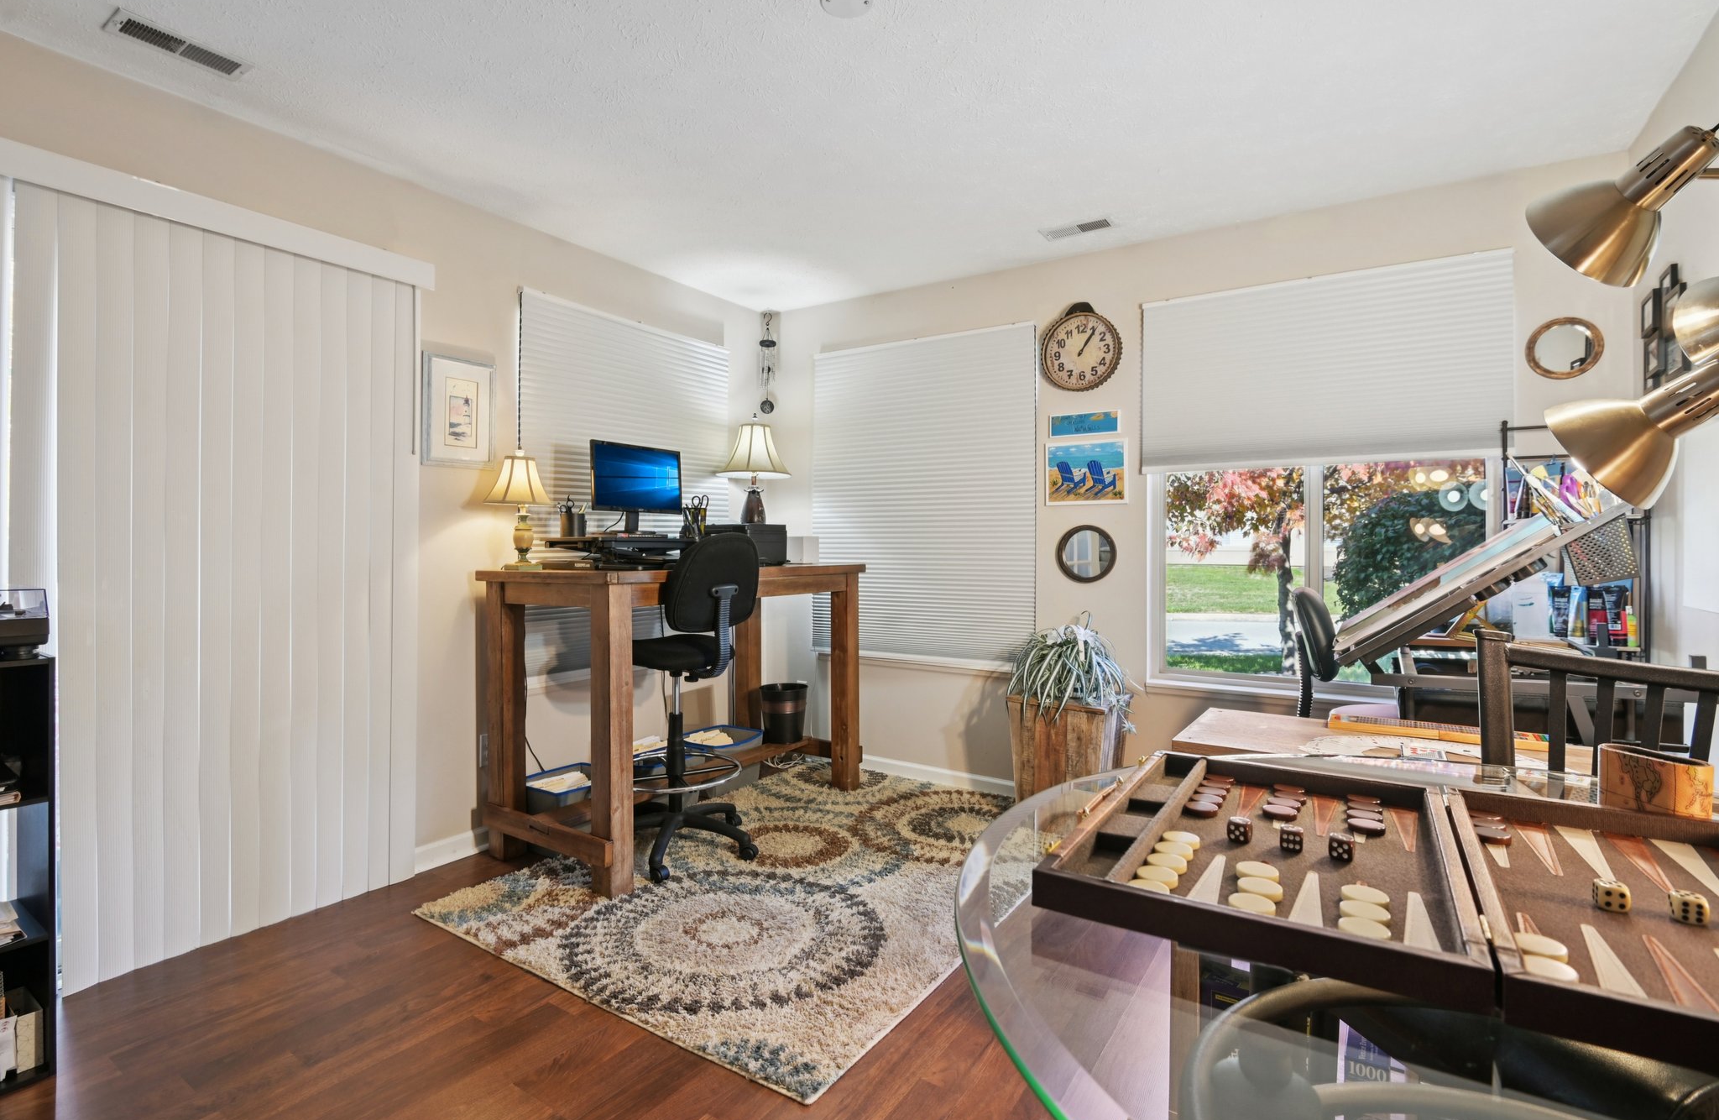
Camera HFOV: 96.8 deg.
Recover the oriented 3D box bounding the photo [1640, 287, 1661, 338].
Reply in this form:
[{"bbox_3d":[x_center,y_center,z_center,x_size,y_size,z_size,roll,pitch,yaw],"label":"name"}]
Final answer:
[{"bbox_3d":[2.296,-0.710,2.213,0.022,0.113,0.120,1,1,35],"label":"photo"}]

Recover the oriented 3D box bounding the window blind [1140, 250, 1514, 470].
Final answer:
[{"bbox_3d":[1.684,-0.706,2.864,1.190,0.700,0.050,1,1,32],"label":"window blind"}]

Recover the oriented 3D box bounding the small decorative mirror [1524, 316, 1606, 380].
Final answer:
[{"bbox_3d":[2.308,-0.694,2.496,0.195,0.203,0.025,1,1,32],"label":"small decorative mirror"}]

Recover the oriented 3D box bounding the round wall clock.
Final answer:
[{"bbox_3d":[0.954,-0.933,3.327,0.350,0.385,0.060,1,1,32],"label":"round wall clock"}]

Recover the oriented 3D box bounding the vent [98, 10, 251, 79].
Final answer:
[{"bbox_3d":[-1.750,-1.322,1.971,0.136,0.018,0.278,0,1,35],"label":"vent"}]

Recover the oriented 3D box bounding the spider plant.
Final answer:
[{"bbox_3d":[0.877,0.460,3.147,0.430,0.460,0.410,1,1,32],"label":"spider plant"}]

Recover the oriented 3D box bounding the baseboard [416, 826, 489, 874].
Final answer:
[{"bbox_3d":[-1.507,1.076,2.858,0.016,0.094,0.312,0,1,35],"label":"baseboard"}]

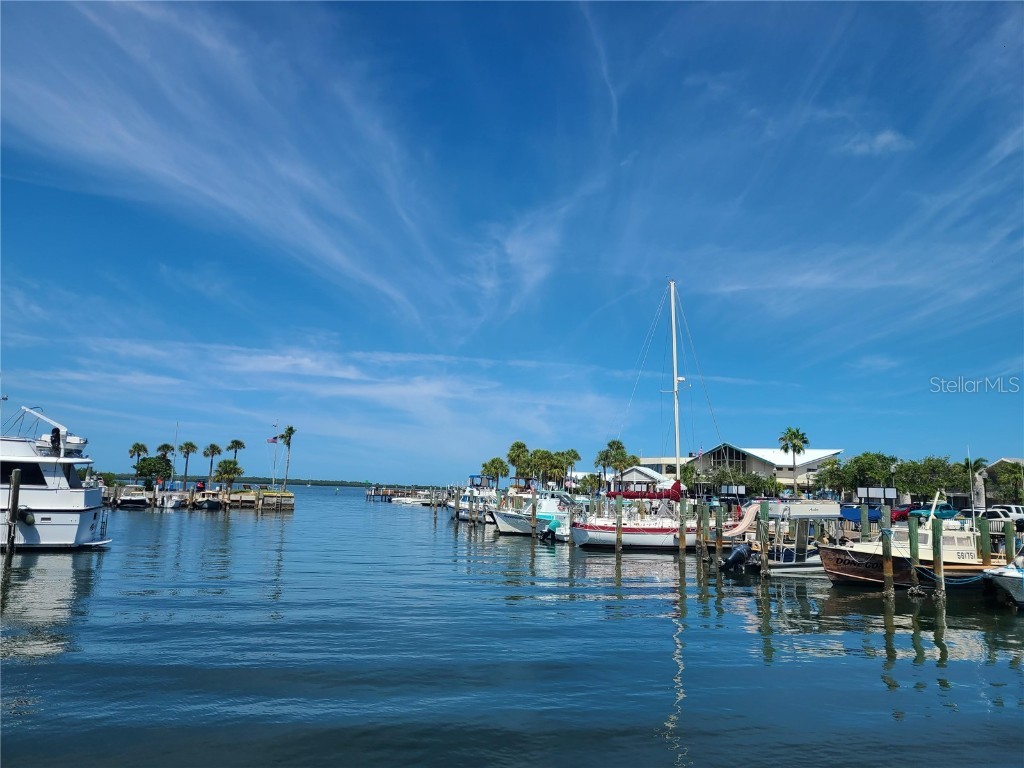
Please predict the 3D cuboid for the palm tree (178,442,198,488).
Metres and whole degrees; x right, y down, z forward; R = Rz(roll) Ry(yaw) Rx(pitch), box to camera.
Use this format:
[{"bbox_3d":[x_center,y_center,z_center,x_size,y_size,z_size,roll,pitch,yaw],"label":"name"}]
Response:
[{"bbox_3d":[-42.079,10.668,99.567,2.400,6.308,2.400,2,-8,0],"label":"palm tree"}]

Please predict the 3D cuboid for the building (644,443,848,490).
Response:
[{"bbox_3d":[32.879,13.338,110.337,28.500,9.170,17.000,1,-8,6],"label":"building"}]

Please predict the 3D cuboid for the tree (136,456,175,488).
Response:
[{"bbox_3d":[-45.531,11.397,98.136,5.100,4.410,4.700,1,-8,0],"label":"tree"}]

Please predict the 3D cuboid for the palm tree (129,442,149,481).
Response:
[{"bbox_3d":[-48.505,10.672,99.594,2.500,5.922,2.500,2,-8,0],"label":"palm tree"}]

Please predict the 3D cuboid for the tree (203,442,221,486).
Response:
[{"bbox_3d":[-39.287,11.007,101.265,2.400,6.210,2.400,1,-8,0],"label":"tree"}]

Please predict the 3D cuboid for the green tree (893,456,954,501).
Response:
[{"bbox_3d":[40.784,10.332,76.136,5.800,6.200,5.300,1,-8,0],"label":"green tree"}]

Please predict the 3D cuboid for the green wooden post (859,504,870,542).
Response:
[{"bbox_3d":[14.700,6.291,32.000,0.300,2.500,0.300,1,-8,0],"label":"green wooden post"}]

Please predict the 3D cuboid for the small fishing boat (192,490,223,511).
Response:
[{"bbox_3d":[-35.962,13.936,91.484,2.600,2.500,7.000,4,-8,-16],"label":"small fishing boat"}]

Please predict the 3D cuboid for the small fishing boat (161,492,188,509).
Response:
[{"bbox_3d":[-39.841,14.092,91.208,2.100,1.600,5.200,2,-8,-4],"label":"small fishing boat"}]

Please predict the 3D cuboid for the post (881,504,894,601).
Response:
[{"bbox_3d":[12.213,5.439,24.972,0.300,2.956,0.300,2,-8,0],"label":"post"}]

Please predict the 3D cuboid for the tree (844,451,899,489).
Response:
[{"bbox_3d":[36.927,10.015,79.000,5.500,6.300,5.500,1,-8,0],"label":"tree"}]

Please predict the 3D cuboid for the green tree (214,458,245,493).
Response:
[{"bbox_3d":[-30.854,10.021,84.000,3.200,3.600,3.200,1,-8,0],"label":"green tree"}]

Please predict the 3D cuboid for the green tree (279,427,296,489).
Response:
[{"bbox_3d":[-25.249,8.407,86.500,2.100,7.500,2.100,1,-8,0],"label":"green tree"}]

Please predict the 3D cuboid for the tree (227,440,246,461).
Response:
[{"bbox_3d":[-36.776,10.951,103.318,2.500,6.990,2.500,1,-8,0],"label":"tree"}]

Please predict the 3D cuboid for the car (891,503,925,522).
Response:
[{"bbox_3d":[33.078,10.714,64.000,4.400,1.500,1.800,5,-9,-25],"label":"car"}]

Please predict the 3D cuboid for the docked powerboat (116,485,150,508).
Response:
[{"bbox_3d":[-45.317,13.365,91.755,2.800,2.590,6.800,4,-8,-17],"label":"docked powerboat"}]

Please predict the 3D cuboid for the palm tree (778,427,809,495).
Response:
[{"bbox_3d":[29.108,8.855,79.393,3.100,8.854,3.100,2,-8,0],"label":"palm tree"}]

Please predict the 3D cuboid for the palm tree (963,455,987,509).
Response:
[{"bbox_3d":[45.627,10.391,76.142,2.800,6.300,2.800,1,-8,0],"label":"palm tree"}]

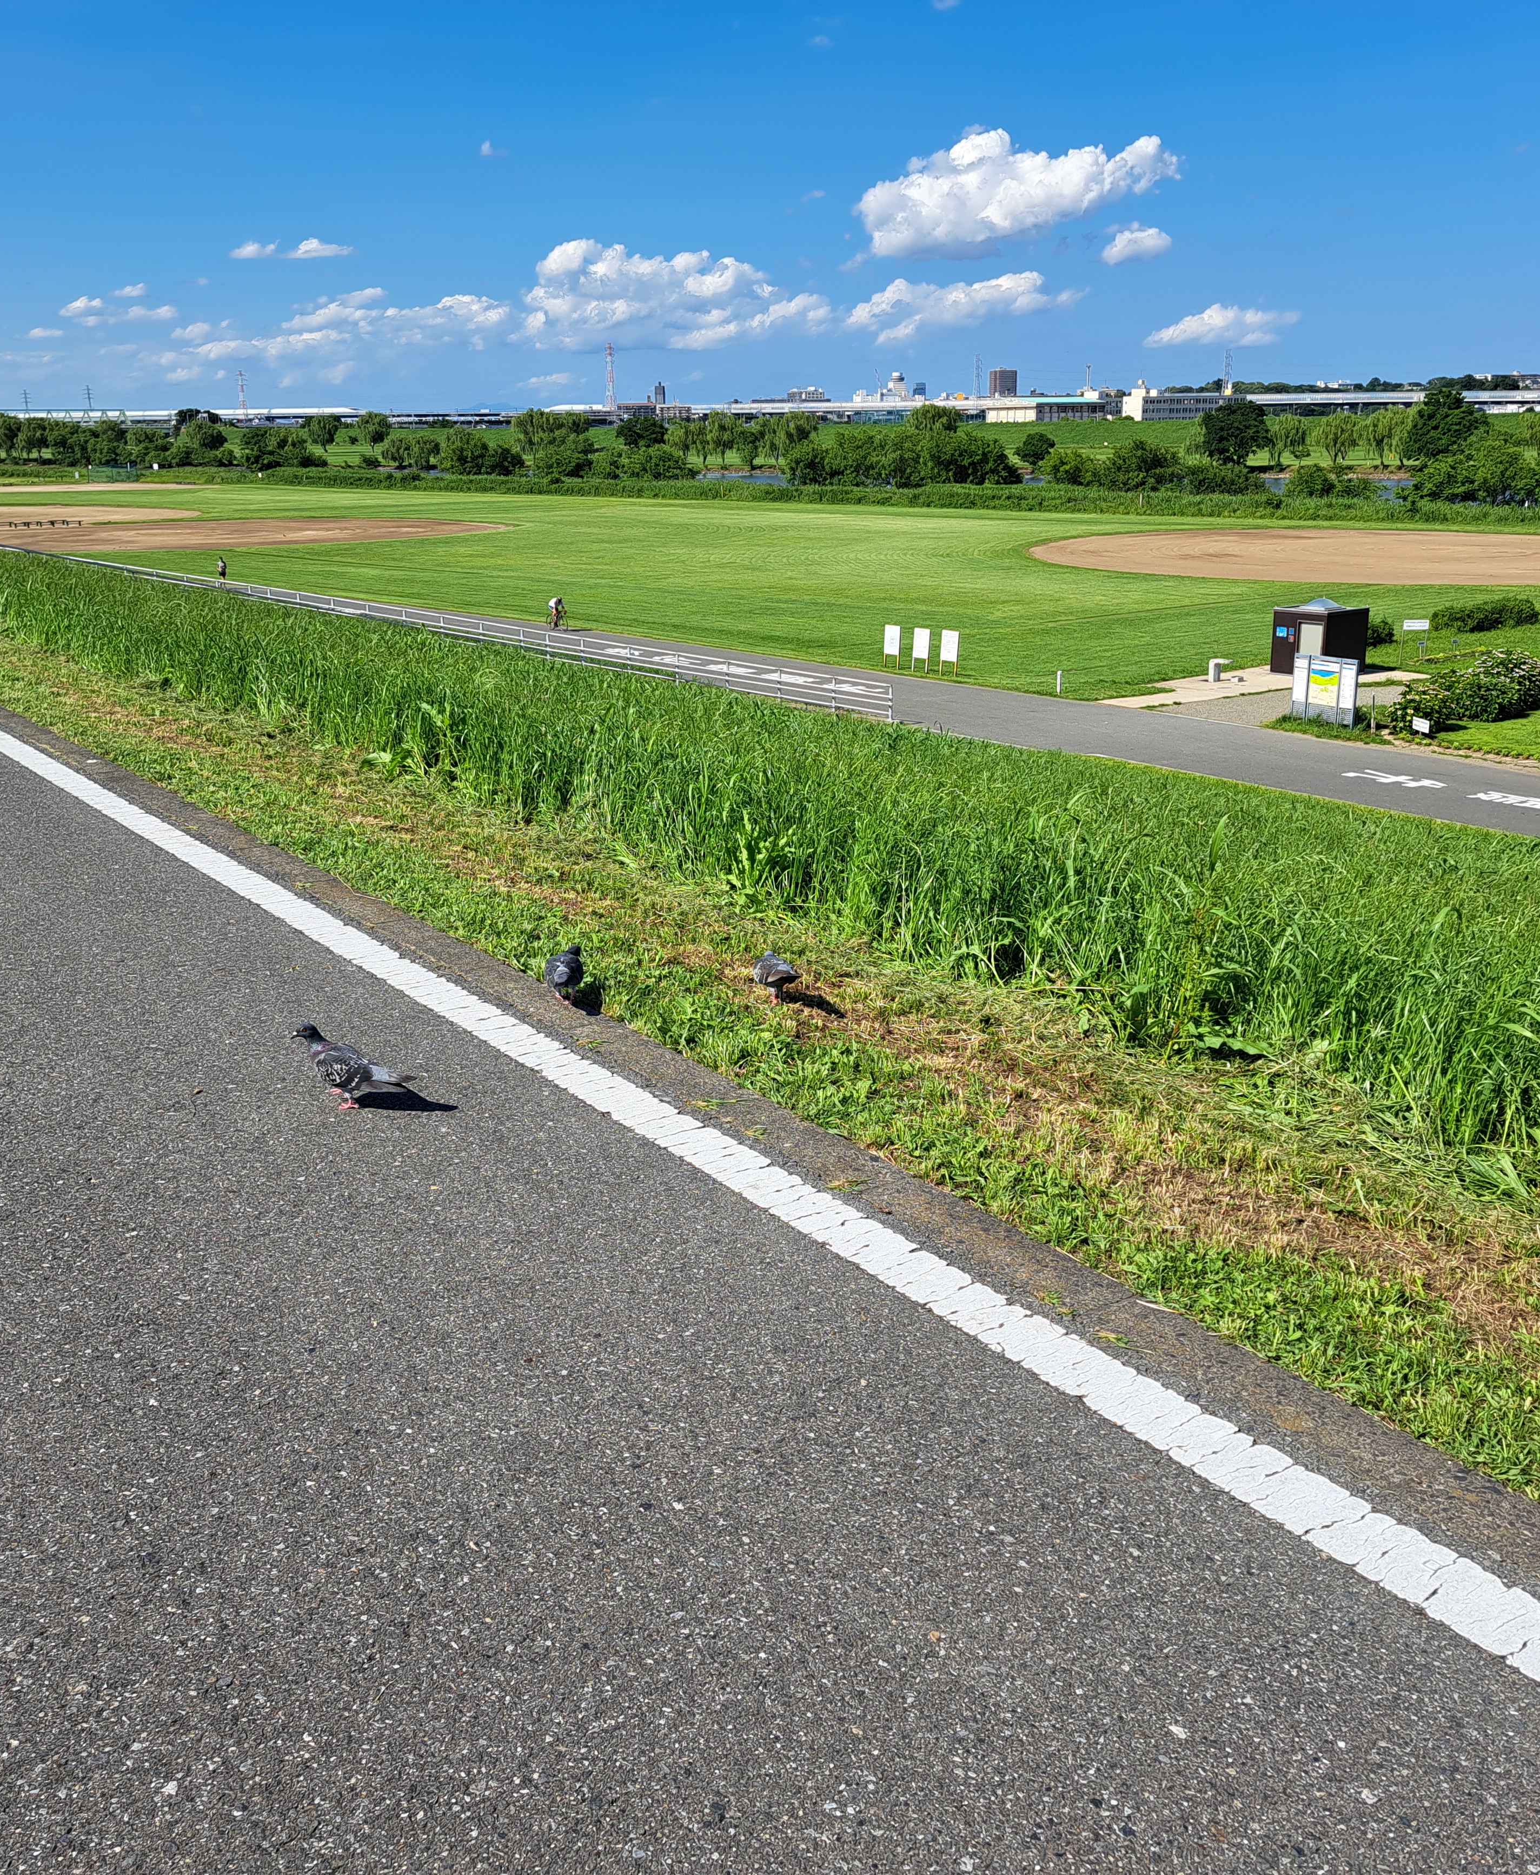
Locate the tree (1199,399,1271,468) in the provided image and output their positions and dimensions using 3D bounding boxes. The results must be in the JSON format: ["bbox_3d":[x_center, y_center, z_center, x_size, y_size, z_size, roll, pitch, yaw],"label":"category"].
[{"bbox_3d":[101.124,-109.364,375.973,14.870,14.030,14.870,4,17,14],"label":"tree"}]

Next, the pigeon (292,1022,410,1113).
[{"bbox_3d":[-1.029,0.311,4.304,0.310,0.230,0.120,1,16,3],"label":"pigeon"}]

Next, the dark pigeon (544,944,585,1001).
[{"bbox_3d":[-0.590,0.102,5.087,0.125,0.185,0.280,1,17,4],"label":"dark pigeon"}]

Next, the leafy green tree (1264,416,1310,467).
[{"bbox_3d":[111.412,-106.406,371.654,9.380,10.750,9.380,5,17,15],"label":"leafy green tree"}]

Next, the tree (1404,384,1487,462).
[{"bbox_3d":[146.493,-110.322,373.403,17.660,17.070,17.660,6,18,20],"label":"tree"}]

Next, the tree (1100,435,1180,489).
[{"bbox_3d":[50.588,-64.317,236.439,11.170,8.230,11.170,3,17,11],"label":"tree"}]

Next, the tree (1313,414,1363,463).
[{"bbox_3d":[123.931,-108.064,377.144,10.760,10.740,10.760,5,17,17],"label":"tree"}]

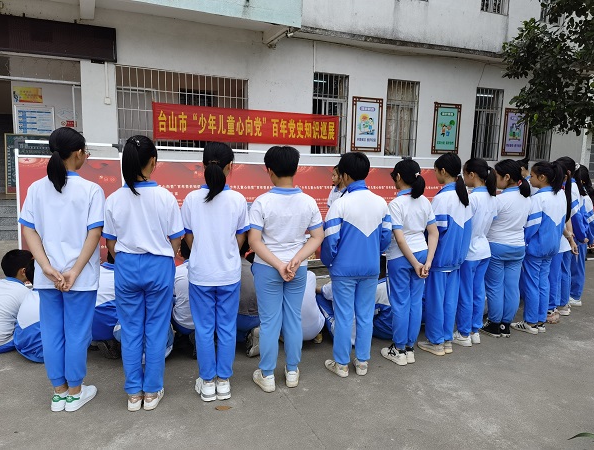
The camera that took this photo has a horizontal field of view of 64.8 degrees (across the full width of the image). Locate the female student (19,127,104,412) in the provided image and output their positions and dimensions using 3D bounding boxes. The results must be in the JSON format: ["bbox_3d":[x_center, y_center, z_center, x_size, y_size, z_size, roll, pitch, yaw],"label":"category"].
[{"bbox_3d":[-1.315,0.256,2.670,0.460,1.604,0.330,2,9,2],"label":"female student"}]

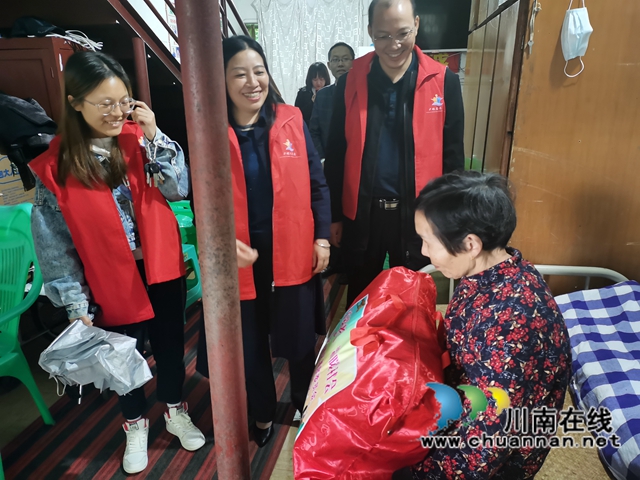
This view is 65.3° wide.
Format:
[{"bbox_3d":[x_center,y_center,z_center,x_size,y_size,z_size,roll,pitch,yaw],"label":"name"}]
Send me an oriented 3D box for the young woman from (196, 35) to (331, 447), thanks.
[{"bbox_3d":[-0.230,0.064,1.979,0.520,1.630,0.360,-5,20,-13],"label":"young woman"}]

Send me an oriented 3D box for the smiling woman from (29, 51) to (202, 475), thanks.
[{"bbox_3d":[-0.725,0.137,1.845,0.560,1.580,0.420,-13,23,-34],"label":"smiling woman"}]

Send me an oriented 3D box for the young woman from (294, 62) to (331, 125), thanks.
[{"bbox_3d":[-0.015,-0.537,3.834,0.420,1.560,0.290,-3,19,-8],"label":"young woman"}]

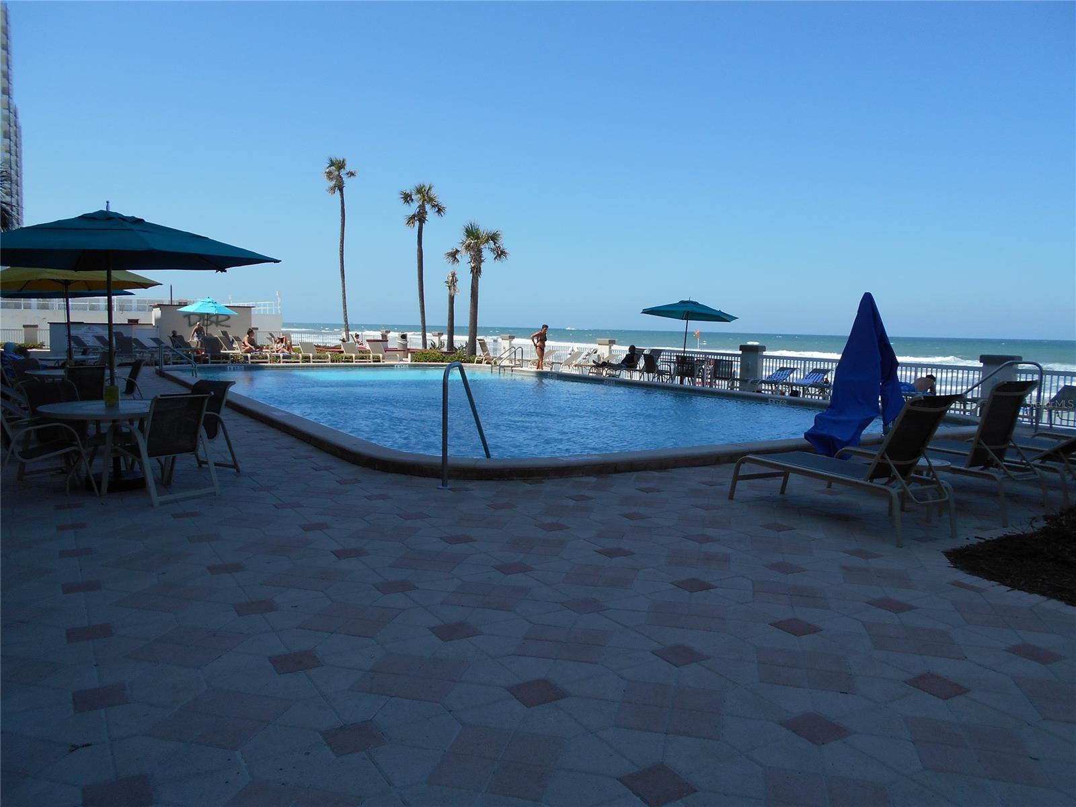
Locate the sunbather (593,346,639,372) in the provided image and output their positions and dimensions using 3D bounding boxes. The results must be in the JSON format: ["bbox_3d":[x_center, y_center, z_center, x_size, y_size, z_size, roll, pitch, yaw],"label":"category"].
[{"bbox_3d":[2.351,-1.387,24.300,1.350,0.760,0.550,-1,6,-25],"label":"sunbather"}]

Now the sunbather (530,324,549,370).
[{"bbox_3d":[0.105,-2.009,28.938,0.500,1.640,0.550,4,6,28],"label":"sunbather"}]

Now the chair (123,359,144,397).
[{"bbox_3d":[-6.848,-0.252,13.449,0.700,0.960,0.630,-1,6,-26],"label":"chair"}]

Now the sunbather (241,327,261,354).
[{"bbox_3d":[-10.342,-2.227,29.200,0.780,0.880,0.520,4,6,28],"label":"sunbather"}]

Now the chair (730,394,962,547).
[{"bbox_3d":[2.540,0.414,6.849,0.670,1.110,1.850,-2,6,-28],"label":"chair"}]

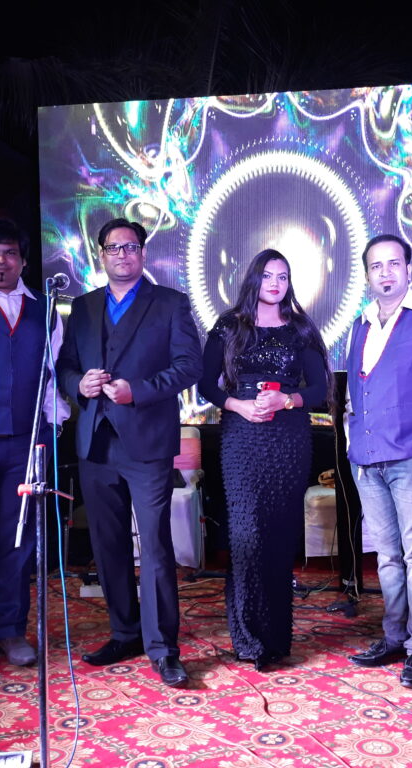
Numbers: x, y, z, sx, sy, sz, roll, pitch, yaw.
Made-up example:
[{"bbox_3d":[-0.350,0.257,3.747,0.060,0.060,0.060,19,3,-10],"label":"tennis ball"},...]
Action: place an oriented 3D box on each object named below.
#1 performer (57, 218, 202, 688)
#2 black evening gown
[{"bbox_3d":[-0.285,0.230,3.073,0.560,1.726,0.430,0,1,9],"label":"performer"},{"bbox_3d":[0.223,0.402,3.137,0.490,1.333,0.360,0,1,3],"label":"black evening gown"}]

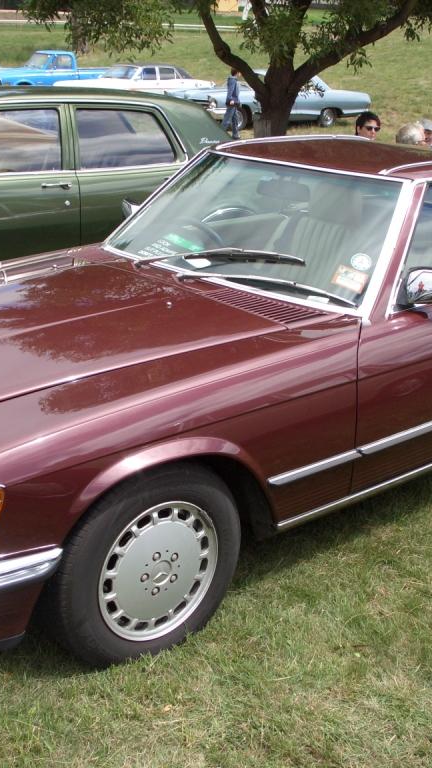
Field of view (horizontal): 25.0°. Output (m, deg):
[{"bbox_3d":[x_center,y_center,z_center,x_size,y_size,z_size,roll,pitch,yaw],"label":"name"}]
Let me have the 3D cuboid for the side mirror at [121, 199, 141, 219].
[{"bbox_3d":[-0.392,-0.767,4.396,0.085,0.105,0.190,-8,21,-25],"label":"side mirror"}]

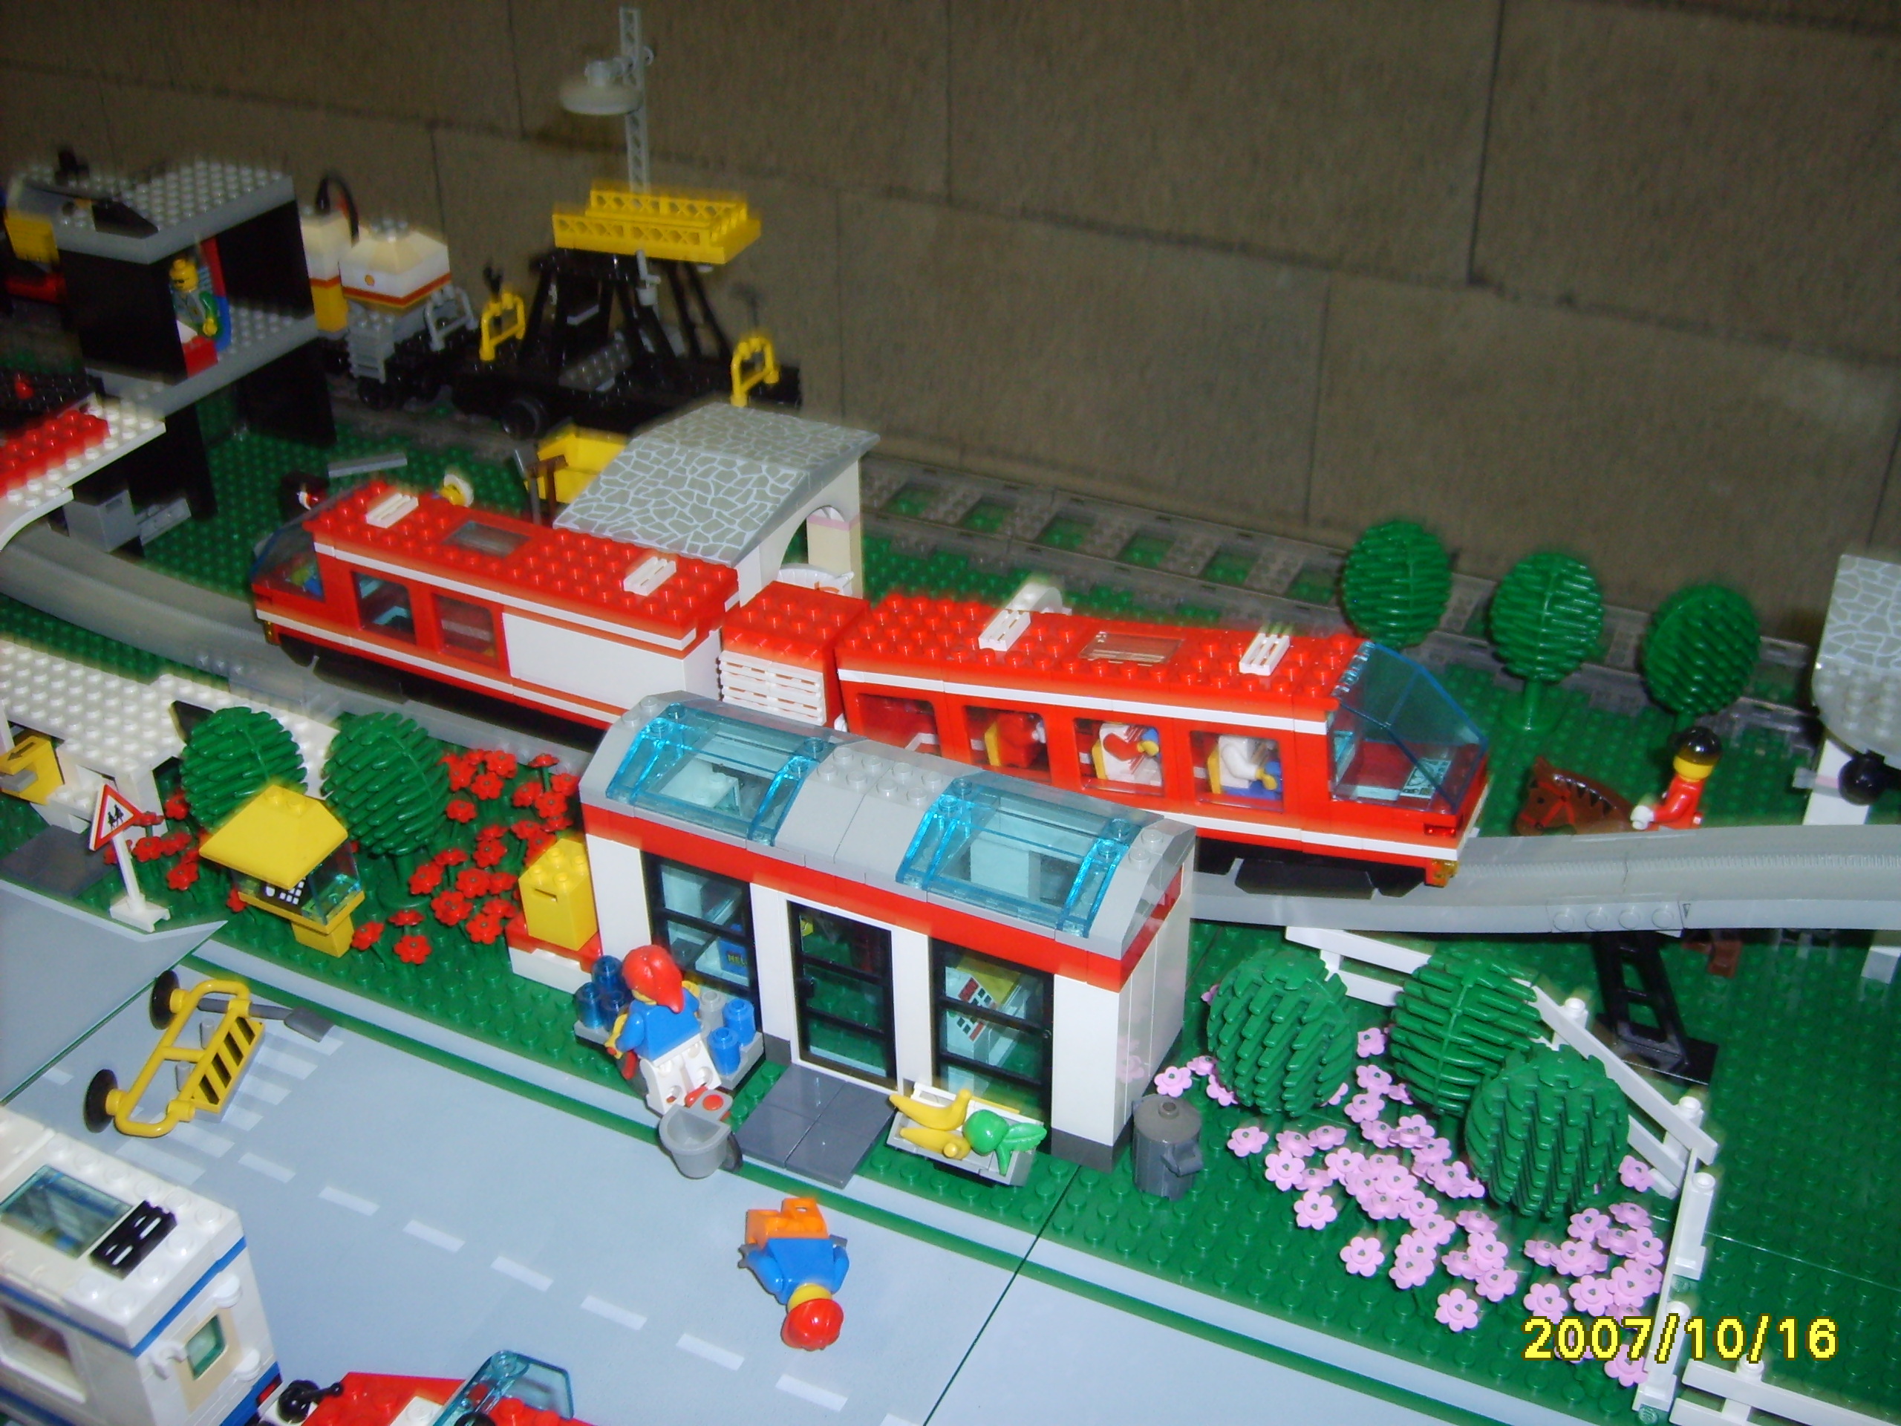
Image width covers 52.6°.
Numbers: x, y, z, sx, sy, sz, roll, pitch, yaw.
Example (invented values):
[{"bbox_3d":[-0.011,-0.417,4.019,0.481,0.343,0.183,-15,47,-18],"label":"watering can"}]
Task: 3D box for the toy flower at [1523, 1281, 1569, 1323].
[{"bbox_3d":[0.128,0.126,0.411,0.010,0.005,0.010,-6,55,8],"label":"toy flower"}]

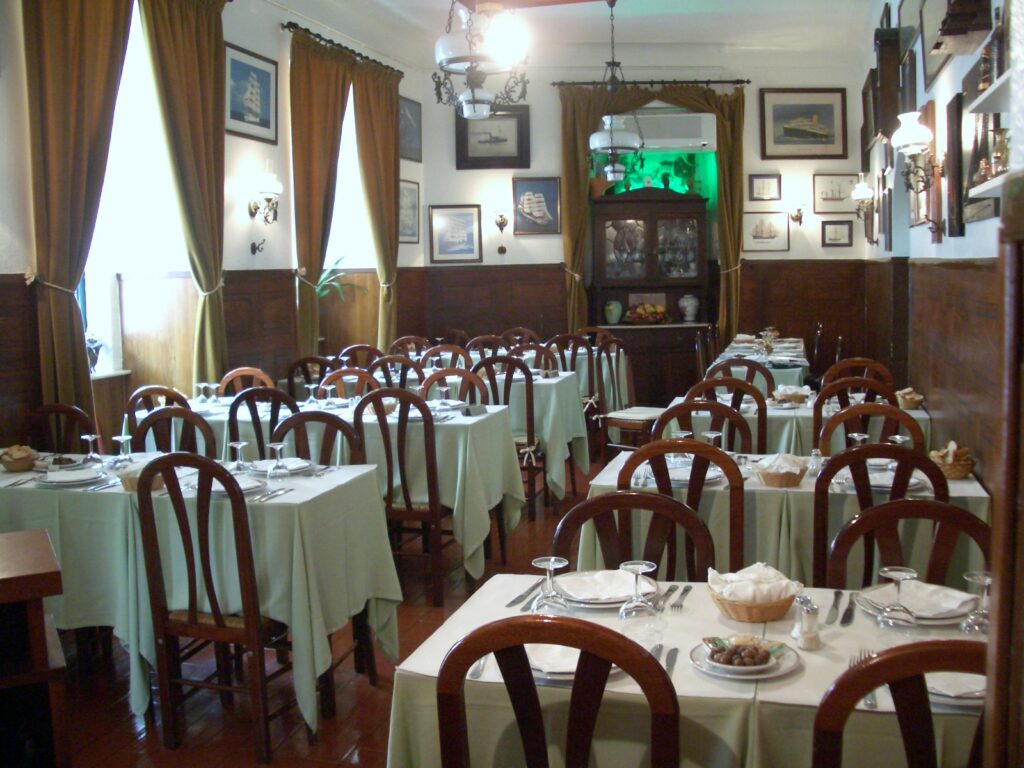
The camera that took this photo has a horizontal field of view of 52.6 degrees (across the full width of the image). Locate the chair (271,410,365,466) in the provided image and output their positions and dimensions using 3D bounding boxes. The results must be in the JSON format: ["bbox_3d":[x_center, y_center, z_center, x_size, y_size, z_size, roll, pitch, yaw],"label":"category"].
[{"bbox_3d":[-0.809,0.614,3.844,0.425,0.976,0.455,1,7,17],"label":"chair"}]

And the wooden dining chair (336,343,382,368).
[{"bbox_3d":[-1.120,0.228,7.245,0.420,0.985,0.460,0,7,16],"label":"wooden dining chair"}]

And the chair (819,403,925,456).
[{"bbox_3d":[1.339,0.599,3.821,0.430,0.990,0.480,1,7,13],"label":"chair"}]

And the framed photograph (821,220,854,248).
[{"bbox_3d":[2.921,-1.342,9.287,0.278,0.230,0.025,-1,7,-1],"label":"framed photograph"}]

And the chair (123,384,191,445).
[{"bbox_3d":[-1.648,0.469,5.244,0.425,0.976,0.455,1,7,17],"label":"chair"}]

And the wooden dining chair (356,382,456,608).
[{"bbox_3d":[-0.478,0.487,4.914,0.425,0.976,0.455,1,7,17],"label":"wooden dining chair"}]

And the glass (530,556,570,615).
[{"bbox_3d":[0.080,0.435,2.197,0.085,0.120,0.085,-1,7,0],"label":"glass"}]

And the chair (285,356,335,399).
[{"bbox_3d":[-1.203,0.291,6.977,0.450,0.980,0.450,1,6,15],"label":"chair"}]

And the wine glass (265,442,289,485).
[{"bbox_3d":[-0.862,0.283,3.802,0.077,0.115,0.077,1,6,15],"label":"wine glass"}]

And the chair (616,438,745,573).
[{"bbox_3d":[0.577,0.630,3.360,0.415,0.985,0.470,0,7,16],"label":"chair"}]

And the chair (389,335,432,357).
[{"bbox_3d":[-0.764,0.070,8.790,0.415,0.985,0.470,0,7,16],"label":"chair"}]

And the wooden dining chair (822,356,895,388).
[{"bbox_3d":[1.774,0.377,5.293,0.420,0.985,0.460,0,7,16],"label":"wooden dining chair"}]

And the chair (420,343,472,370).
[{"bbox_3d":[-0.501,0.247,6.933,0.430,0.990,0.480,1,7,15],"label":"chair"}]

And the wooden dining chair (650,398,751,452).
[{"bbox_3d":[0.672,0.579,3.760,0.420,0.985,0.460,0,7,16],"label":"wooden dining chair"}]

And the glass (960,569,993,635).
[{"bbox_3d":[0.943,0.432,2.067,0.077,0.115,0.077,1,6,15],"label":"glass"}]

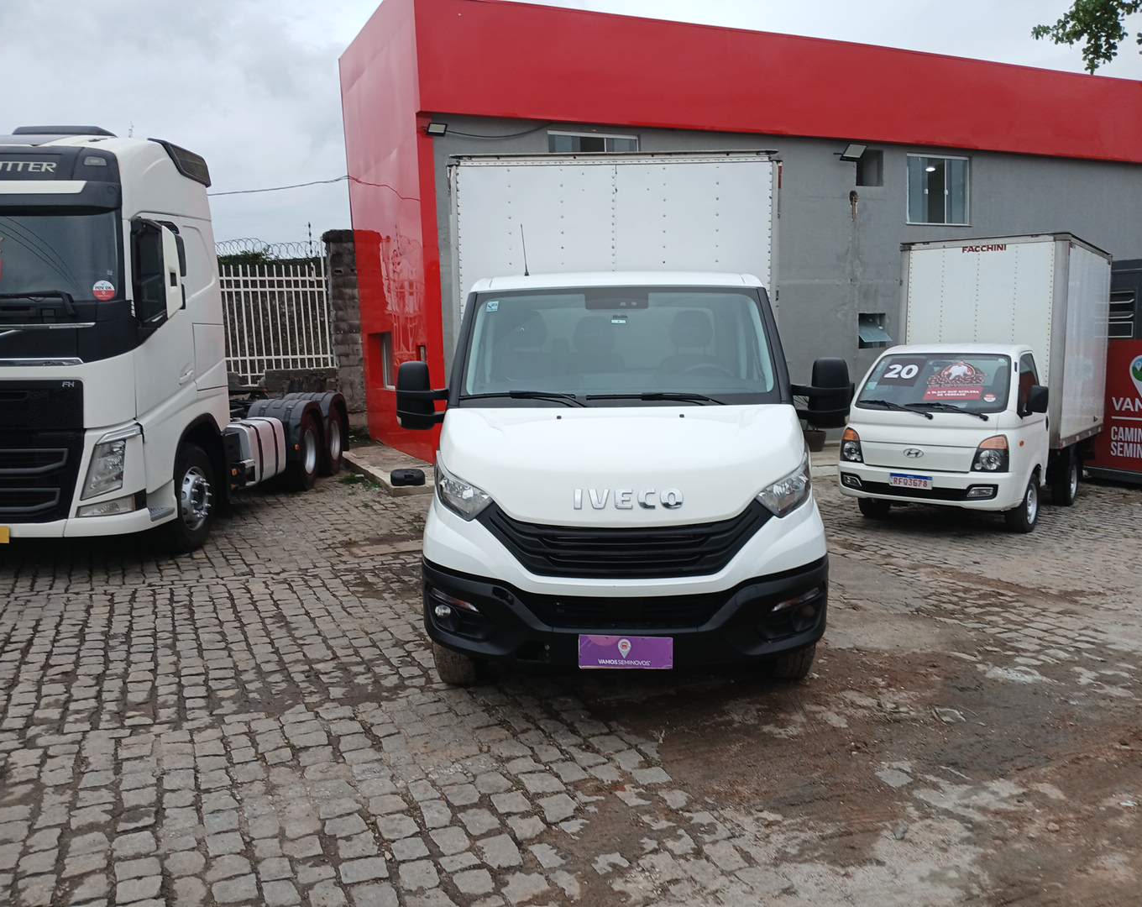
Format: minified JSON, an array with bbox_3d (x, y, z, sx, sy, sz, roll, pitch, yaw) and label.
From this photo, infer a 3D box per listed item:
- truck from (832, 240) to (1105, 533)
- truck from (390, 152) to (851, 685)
[{"bbox_3d":[4.875,-0.893,10.709,1.870,3.120,5.200,4,7,38],"label":"truck"},{"bbox_3d":[0.333,-0.554,7.188,2.350,3.120,6.800,0,6,2],"label":"truck"}]

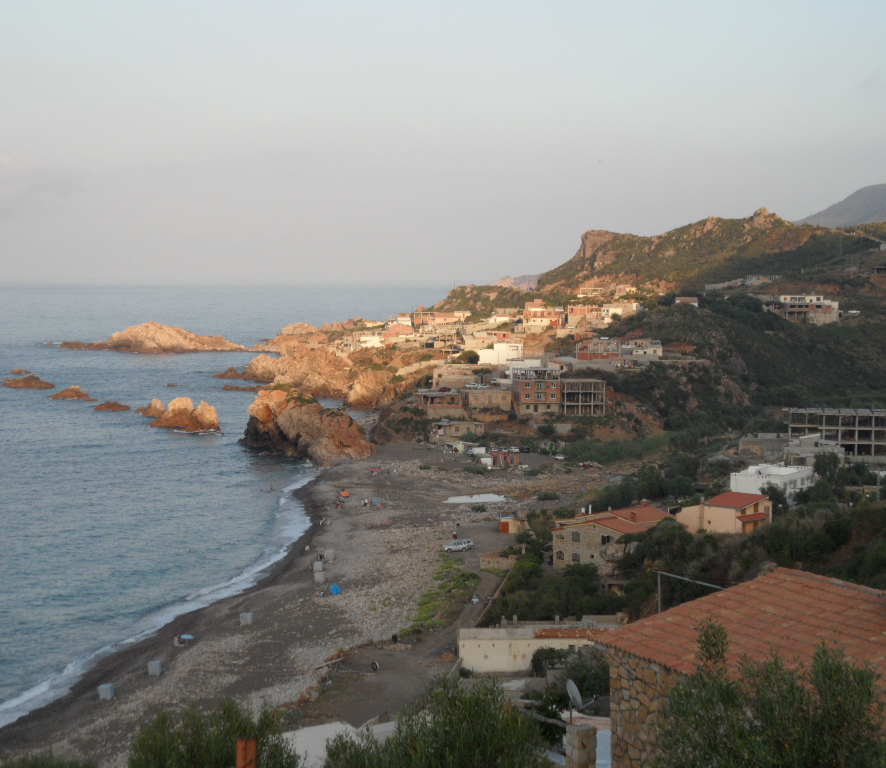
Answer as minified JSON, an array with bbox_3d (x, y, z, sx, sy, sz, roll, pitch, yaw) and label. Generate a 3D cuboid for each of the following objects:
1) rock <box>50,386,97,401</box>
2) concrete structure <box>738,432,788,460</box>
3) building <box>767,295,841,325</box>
[{"bbox_3d":[-143.520,3.190,689.380,17.500,4.600,9.000,0,3,0],"label":"rock"},{"bbox_3d":[74.680,14.220,413.550,11.500,5.500,8.000,0,3,6],"label":"concrete structure"},{"bbox_3d":[135.810,-28.240,670.500,26.000,10.800,12.000,1,3,9],"label":"building"}]

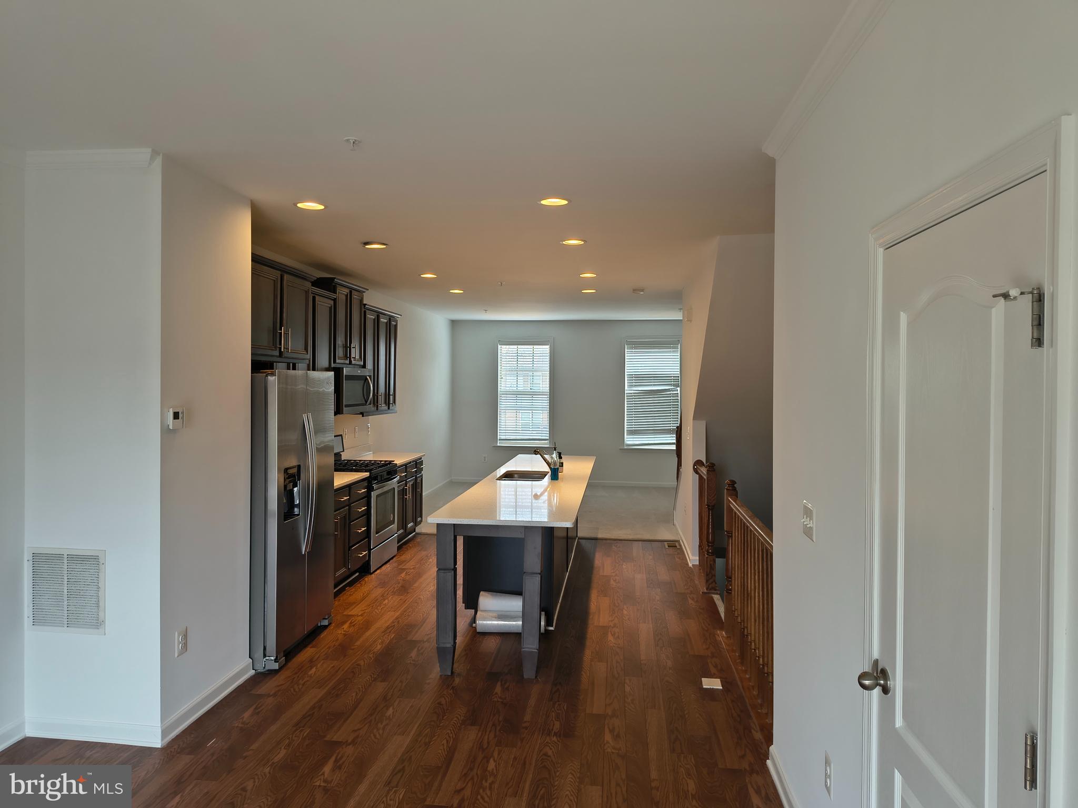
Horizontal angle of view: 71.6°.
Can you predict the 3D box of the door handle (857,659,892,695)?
[{"bbox_3d":[0.885,0.736,1.984,0.072,0.071,0.072,1,2,6],"label":"door handle"}]

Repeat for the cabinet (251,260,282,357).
[{"bbox_3d":[-1.986,-0.574,4.681,0.595,0.565,0.430,1,2,6],"label":"cabinet"}]

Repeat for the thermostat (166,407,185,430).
[{"bbox_3d":[-1.722,0.070,3.549,0.032,0.102,0.110,1,2,6],"label":"thermostat"}]

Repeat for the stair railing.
[{"bbox_3d":[1.218,1.060,4.275,0.090,1.060,1.700,1,2,6],"label":"stair railing"}]

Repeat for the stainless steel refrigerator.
[{"bbox_3d":[-1.852,0.663,4.930,0.780,1.773,0.920,1,2,6],"label":"stainless steel refrigerator"}]

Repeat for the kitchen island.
[{"bbox_3d":[-0.019,1.079,6.239,0.848,0.918,3.990,1,2,6],"label":"kitchen island"}]

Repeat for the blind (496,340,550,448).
[{"bbox_3d":[-0.257,-0.191,12.588,0.887,1.790,0.070,1,2,6],"label":"blind"}]

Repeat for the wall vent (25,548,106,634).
[{"bbox_3d":[-2.219,0.877,3.497,0.400,0.398,0.020,1,2,6],"label":"wall vent"}]

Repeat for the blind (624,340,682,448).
[{"bbox_3d":[1.864,-0.165,12.369,0.885,1.800,0.070,1,2,6],"label":"blind"}]

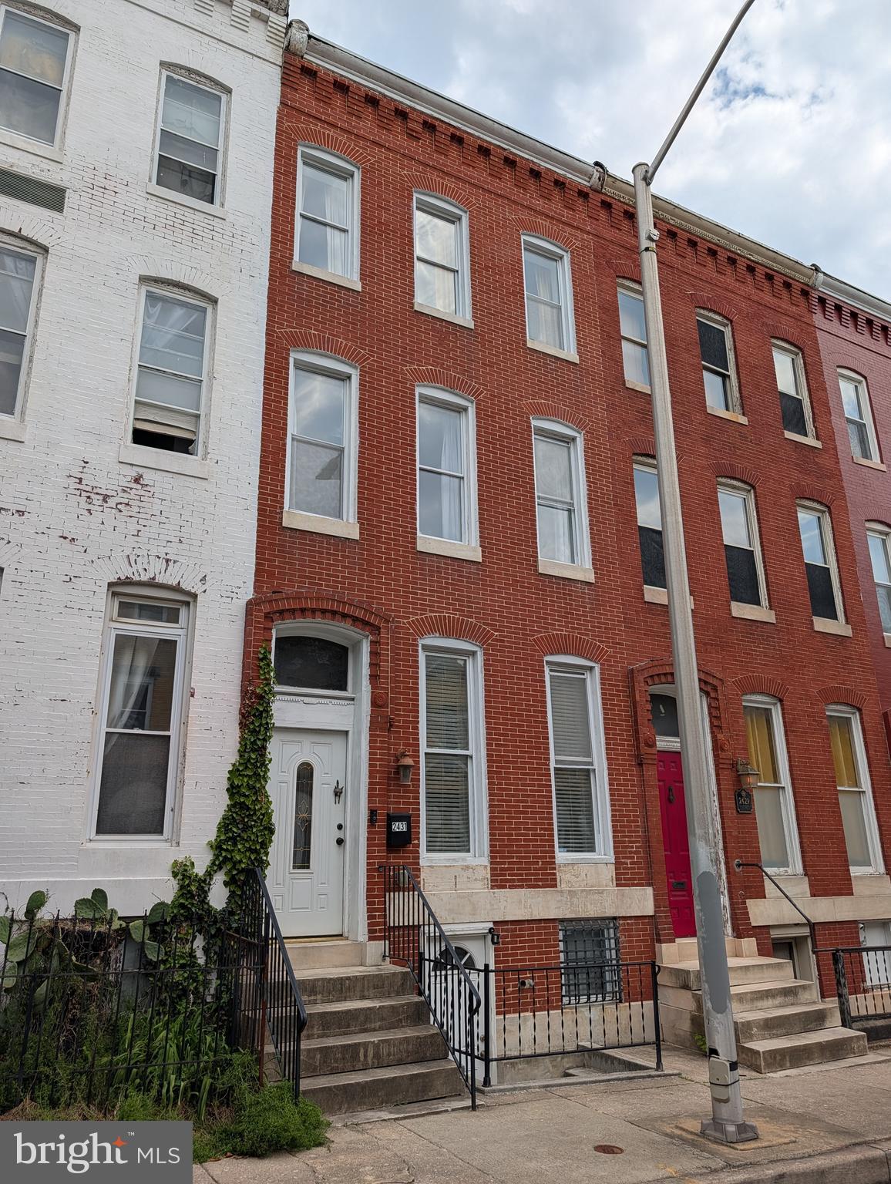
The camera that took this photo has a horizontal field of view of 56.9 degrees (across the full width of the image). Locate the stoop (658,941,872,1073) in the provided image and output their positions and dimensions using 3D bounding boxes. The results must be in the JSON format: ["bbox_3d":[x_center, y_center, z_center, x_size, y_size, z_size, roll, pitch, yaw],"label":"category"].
[{"bbox_3d":[3.438,4.473,9.095,1.582,1.065,1.443,9,-21,-27],"label":"stoop"}]

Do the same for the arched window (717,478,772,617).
[{"bbox_3d":[4.435,-0.754,12.468,0.854,2.080,0.140,9,-21,-27],"label":"arched window"}]

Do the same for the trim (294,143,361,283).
[{"bbox_3d":[-1.458,-4.637,10.066,0.832,1.836,0.150,9,-21,-27],"label":"trim"}]

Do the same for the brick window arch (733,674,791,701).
[{"bbox_3d":[4.336,1.303,11.412,1.154,0.314,0.130,9,-20,-27],"label":"brick window arch"}]

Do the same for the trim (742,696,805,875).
[{"bbox_3d":[4.269,2.540,10.930,0.785,2.337,0.150,9,-21,-27],"label":"trim"}]

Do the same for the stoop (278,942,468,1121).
[{"bbox_3d":[-0.895,3.495,6.771,1.468,0.966,1.748,9,-20,-27],"label":"stoop"}]

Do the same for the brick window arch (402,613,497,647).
[{"bbox_3d":[0.034,0.427,9.307,1.177,0.322,0.130,9,-20,-27],"label":"brick window arch"}]

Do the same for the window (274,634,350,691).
[{"bbox_3d":[-1.467,0.757,8.826,0.893,0.562,0.060,9,-21,-27],"label":"window"}]

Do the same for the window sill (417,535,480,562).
[{"bbox_3d":[0.023,-0.476,9.615,0.852,0.173,0.190,9,-20,-27],"label":"window sill"}]

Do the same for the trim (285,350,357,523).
[{"bbox_3d":[-1.423,-1.804,9.410,0.851,2.123,0.130,9,-21,-27],"label":"trim"}]

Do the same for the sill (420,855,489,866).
[{"bbox_3d":[0.085,2.855,8.707,0.819,0.088,0.140,9,-21,-27],"label":"sill"}]

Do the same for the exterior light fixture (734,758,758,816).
[{"bbox_3d":[3.983,2.540,10.802,0.290,0.687,0.240,9,-21,-27],"label":"exterior light fixture"}]

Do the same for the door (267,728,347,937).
[{"bbox_3d":[-1.451,2.395,8.292,0.915,2.015,0.050,9,-21,-27],"label":"door"}]

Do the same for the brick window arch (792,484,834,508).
[{"bbox_3d":[5.838,-1.564,13.211,1.146,0.330,0.130,9,-20,-27],"label":"brick window arch"}]

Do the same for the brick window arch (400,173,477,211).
[{"bbox_3d":[-0.086,-5.579,11.487,1.200,0.325,0.110,9,-21,-27],"label":"brick window arch"}]

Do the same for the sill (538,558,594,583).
[{"bbox_3d":[1.453,-0.239,10.196,0.836,0.192,0.160,9,-21,-27],"label":"sill"}]

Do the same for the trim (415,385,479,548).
[{"bbox_3d":[0.000,-1.603,10.207,0.840,2.160,0.140,9,-21,-27],"label":"trim"}]

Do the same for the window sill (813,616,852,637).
[{"bbox_3d":[5.908,0.574,12.697,0.855,0.202,0.170,9,-21,-27],"label":"window sill"}]

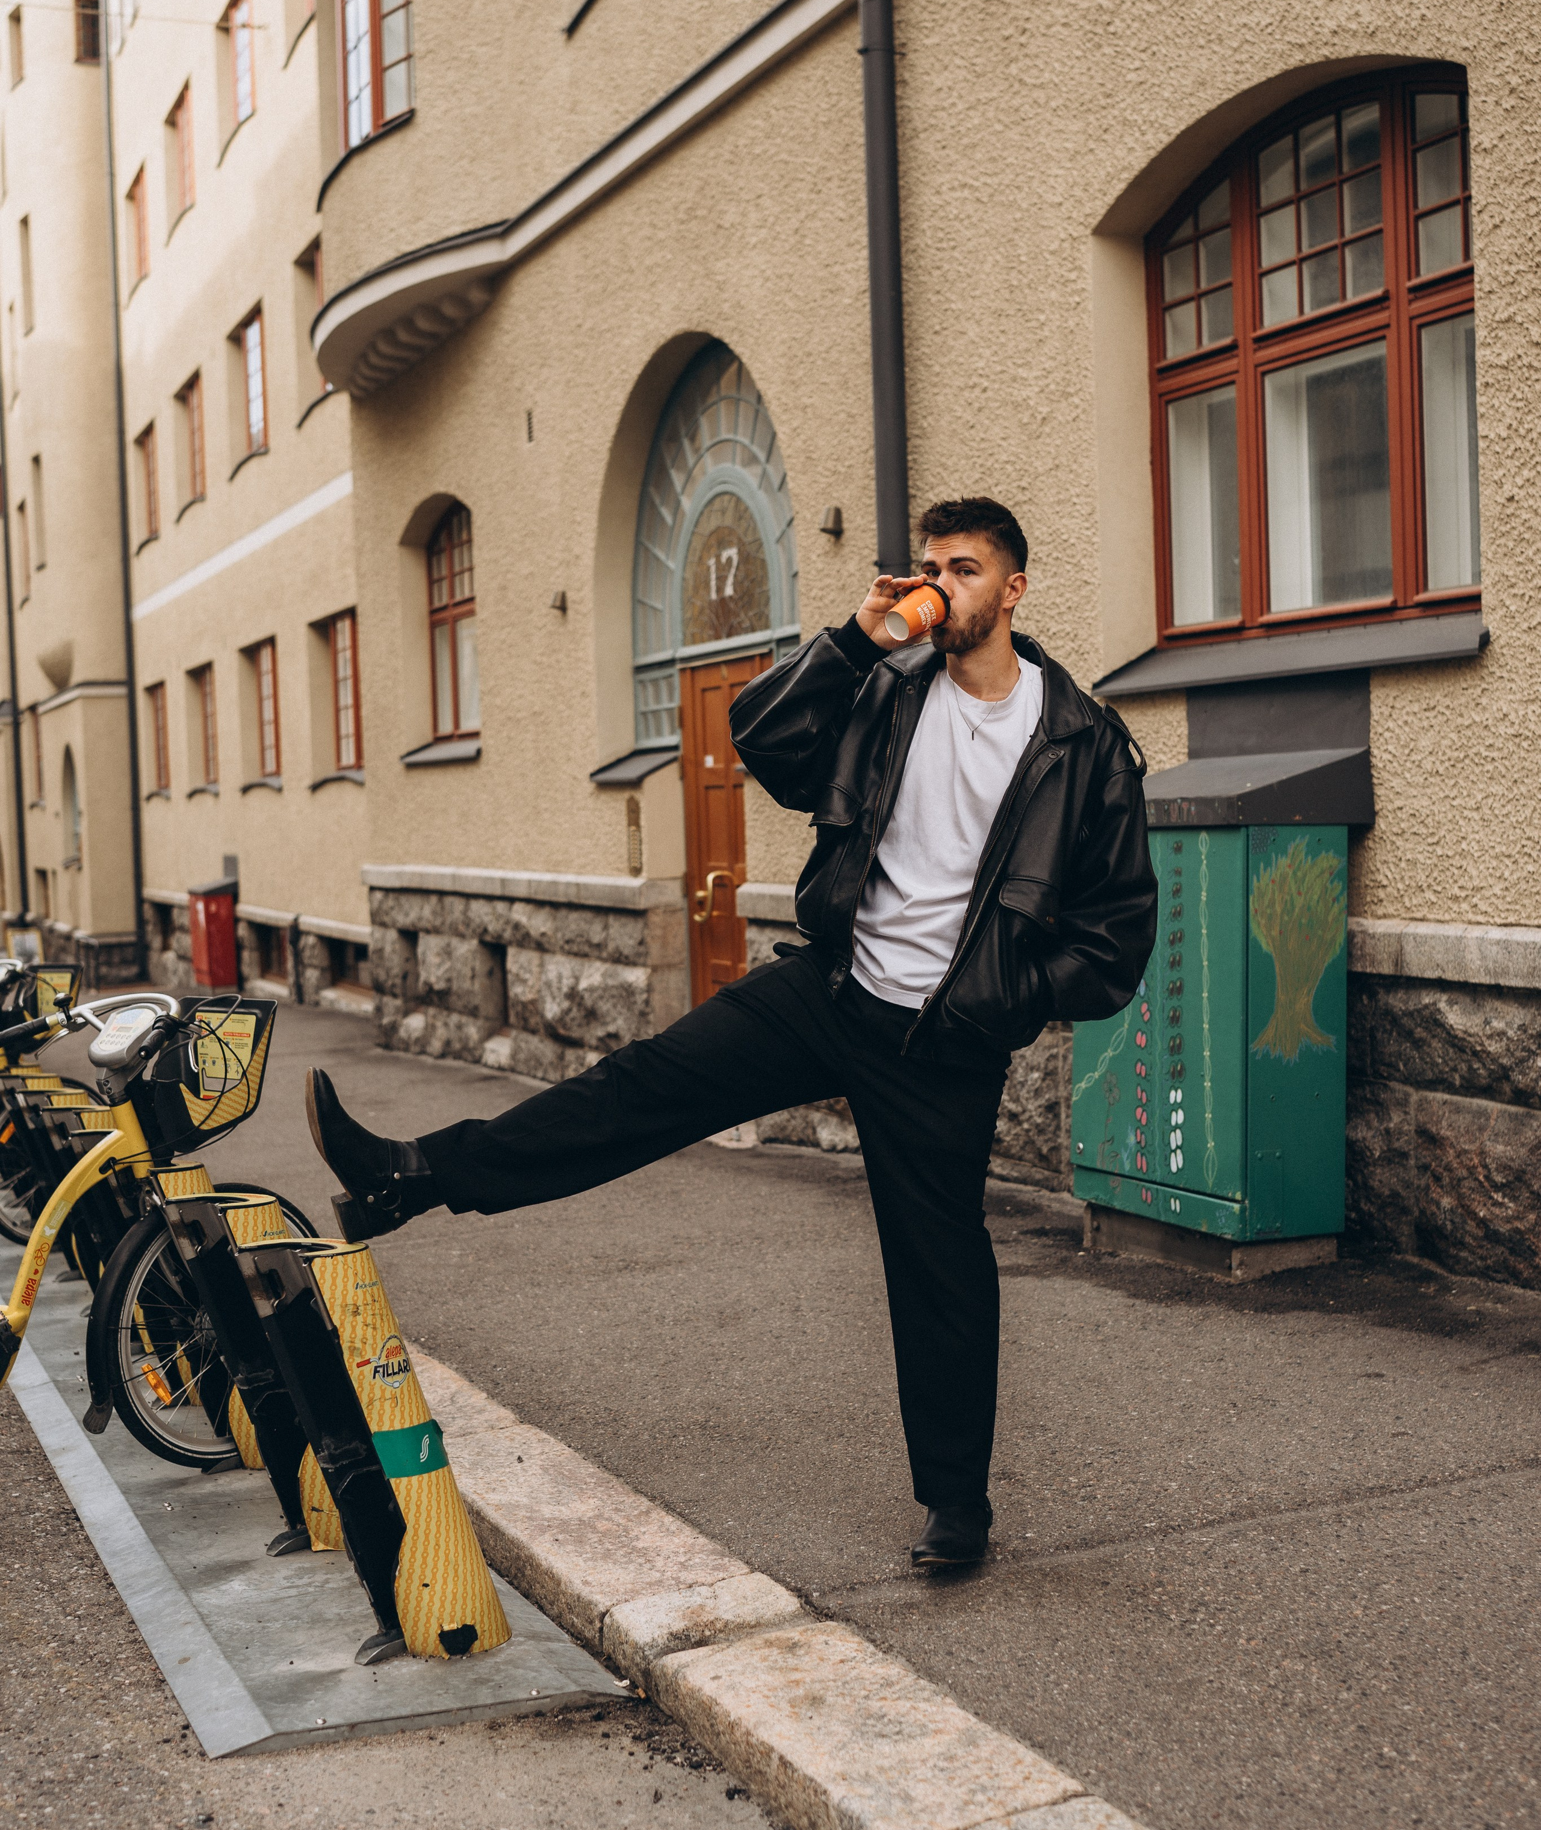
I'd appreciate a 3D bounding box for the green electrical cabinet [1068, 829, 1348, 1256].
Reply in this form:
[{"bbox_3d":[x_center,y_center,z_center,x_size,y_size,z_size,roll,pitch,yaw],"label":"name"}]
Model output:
[{"bbox_3d":[1.241,0.304,6.482,0.335,1.120,0.840,-3,3,-25],"label":"green electrical cabinet"}]

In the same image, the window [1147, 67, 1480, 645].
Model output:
[{"bbox_3d":[1.669,-1.650,6.718,0.140,1.585,1.790,-3,3,-24],"label":"window"}]

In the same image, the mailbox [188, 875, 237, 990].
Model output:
[{"bbox_3d":[-6.551,0.199,26.361,0.380,1.240,0.980,-3,3,-24],"label":"mailbox"}]

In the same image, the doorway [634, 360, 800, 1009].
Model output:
[{"bbox_3d":[-0.198,-0.946,10.823,0.250,3.620,2.530,-3,3,-24],"label":"doorway"}]

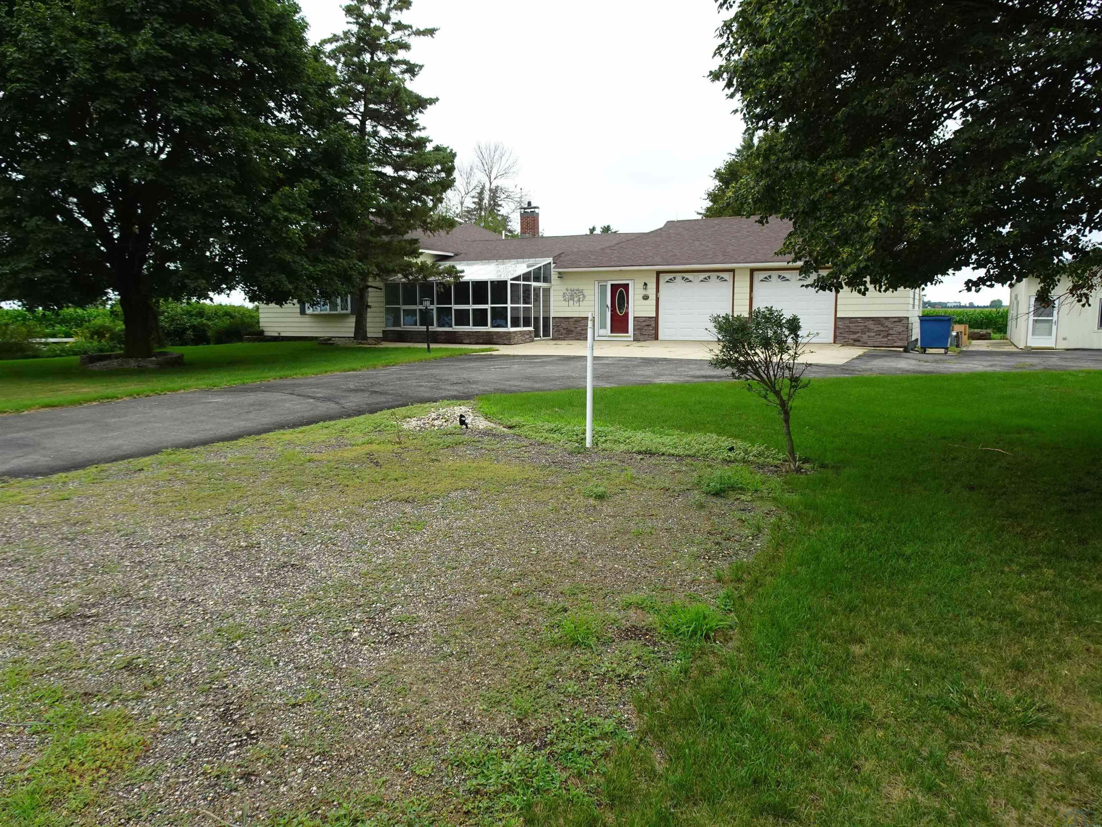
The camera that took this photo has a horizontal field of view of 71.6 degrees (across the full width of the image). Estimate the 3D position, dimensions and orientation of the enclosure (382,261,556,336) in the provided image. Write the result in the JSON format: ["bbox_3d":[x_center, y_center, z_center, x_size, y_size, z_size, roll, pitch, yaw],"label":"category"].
[{"bbox_3d":[-3.262,-4.452,29.638,5.850,3.050,3.100,4,9,29],"label":"enclosure"}]

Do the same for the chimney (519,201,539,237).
[{"bbox_3d":[-0.969,-8.922,35.116,0.720,1.660,0.500,4,9,29],"label":"chimney"}]

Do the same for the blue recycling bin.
[{"bbox_3d":[11.995,-2.497,23.719,0.920,1.240,1.000,4,9,29],"label":"blue recycling bin"}]

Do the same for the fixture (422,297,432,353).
[{"bbox_3d":[-3.900,-2.787,24.200,0.270,1.715,0.270,4,9,29],"label":"fixture"}]

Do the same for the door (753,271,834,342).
[{"bbox_3d":[8.063,-3.535,25.382,2.660,2.400,0.070,4,9,29],"label":"door"}]

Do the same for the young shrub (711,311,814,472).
[{"bbox_3d":[1.916,-0.223,6.972,0.900,1.481,0.850,0,8,0],"label":"young shrub"}]

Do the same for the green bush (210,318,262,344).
[{"bbox_3d":[-14.029,-3.673,33.794,2.150,1.142,1.800,0,8,0],"label":"green bush"}]

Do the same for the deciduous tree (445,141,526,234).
[{"bbox_3d":[-4.320,-11.608,50.896,5.600,12.485,5.200,0,8,0],"label":"deciduous tree"}]

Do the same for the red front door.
[{"bbox_3d":[2.565,-3.856,28.349,0.860,1.940,0.060,4,9,29],"label":"red front door"}]

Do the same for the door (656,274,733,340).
[{"bbox_3d":[5.109,-3.747,26.990,2.660,2.400,0.070,4,9,29],"label":"door"}]

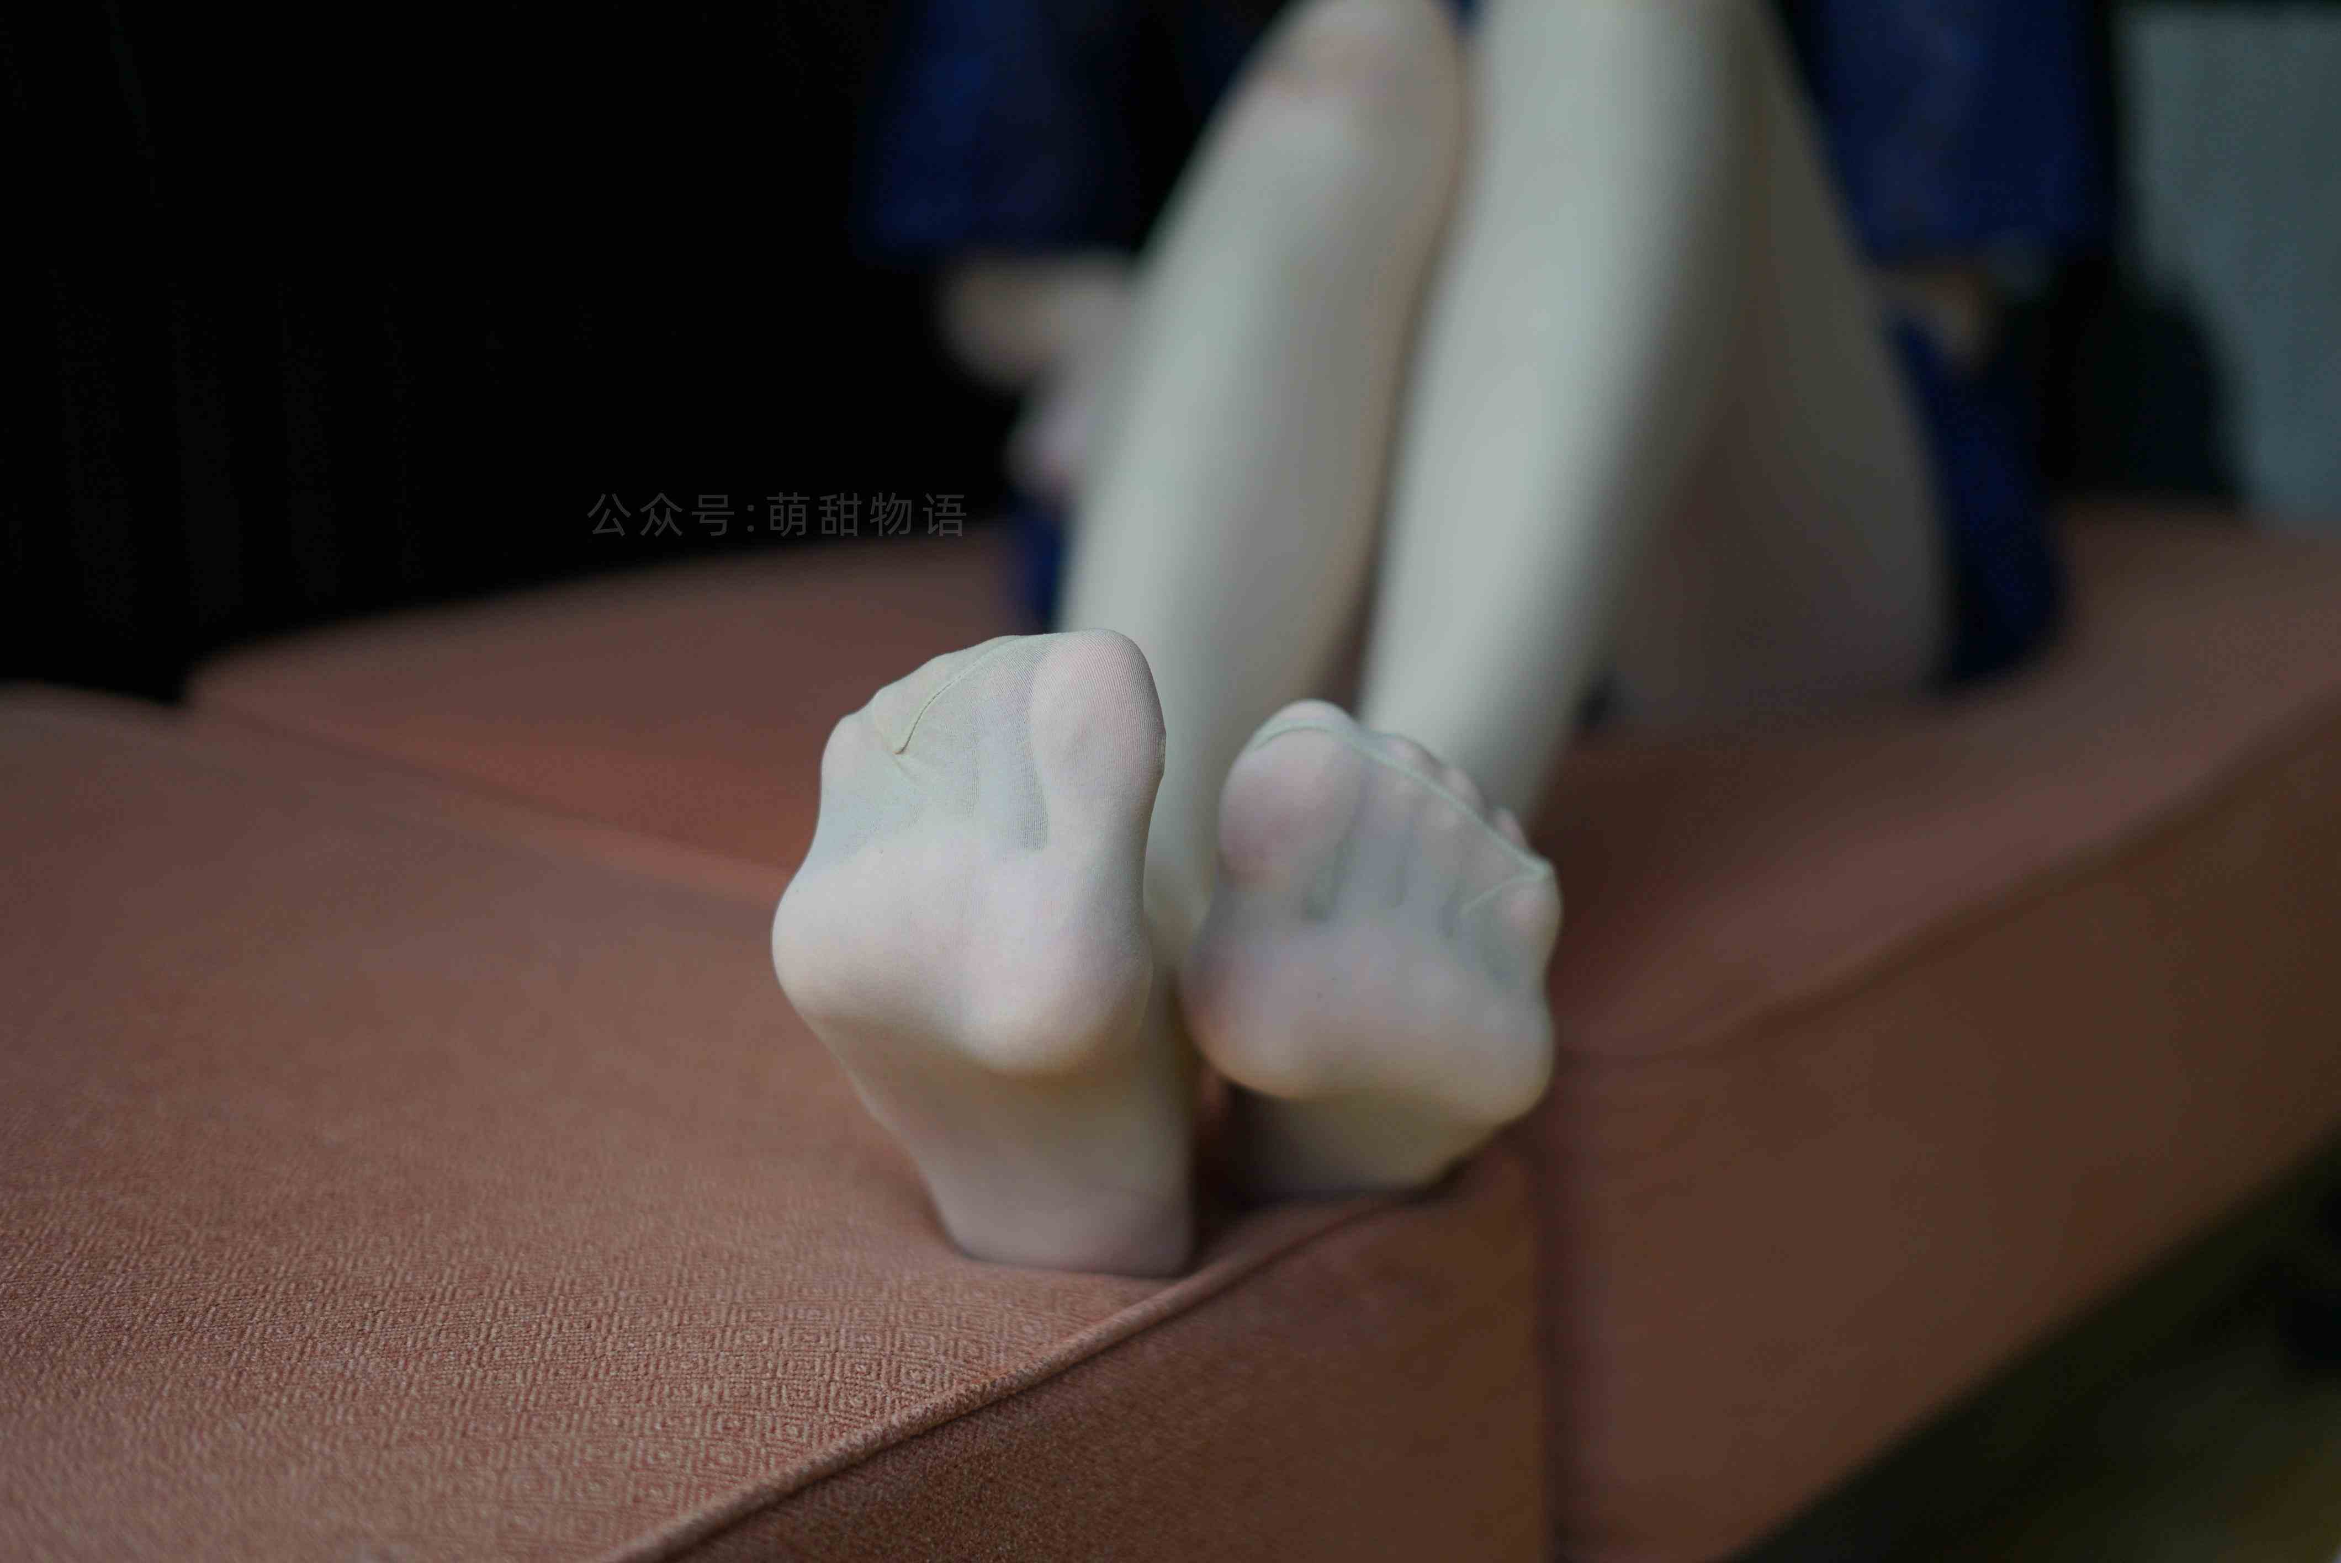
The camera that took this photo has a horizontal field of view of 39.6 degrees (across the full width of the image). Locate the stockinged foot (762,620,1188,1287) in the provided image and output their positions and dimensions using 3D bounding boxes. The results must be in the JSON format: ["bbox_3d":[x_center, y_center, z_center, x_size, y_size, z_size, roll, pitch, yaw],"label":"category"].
[{"bbox_3d":[-0.035,0.045,0.765,0.088,0.092,0.210,1,-25,6],"label":"stockinged foot"}]

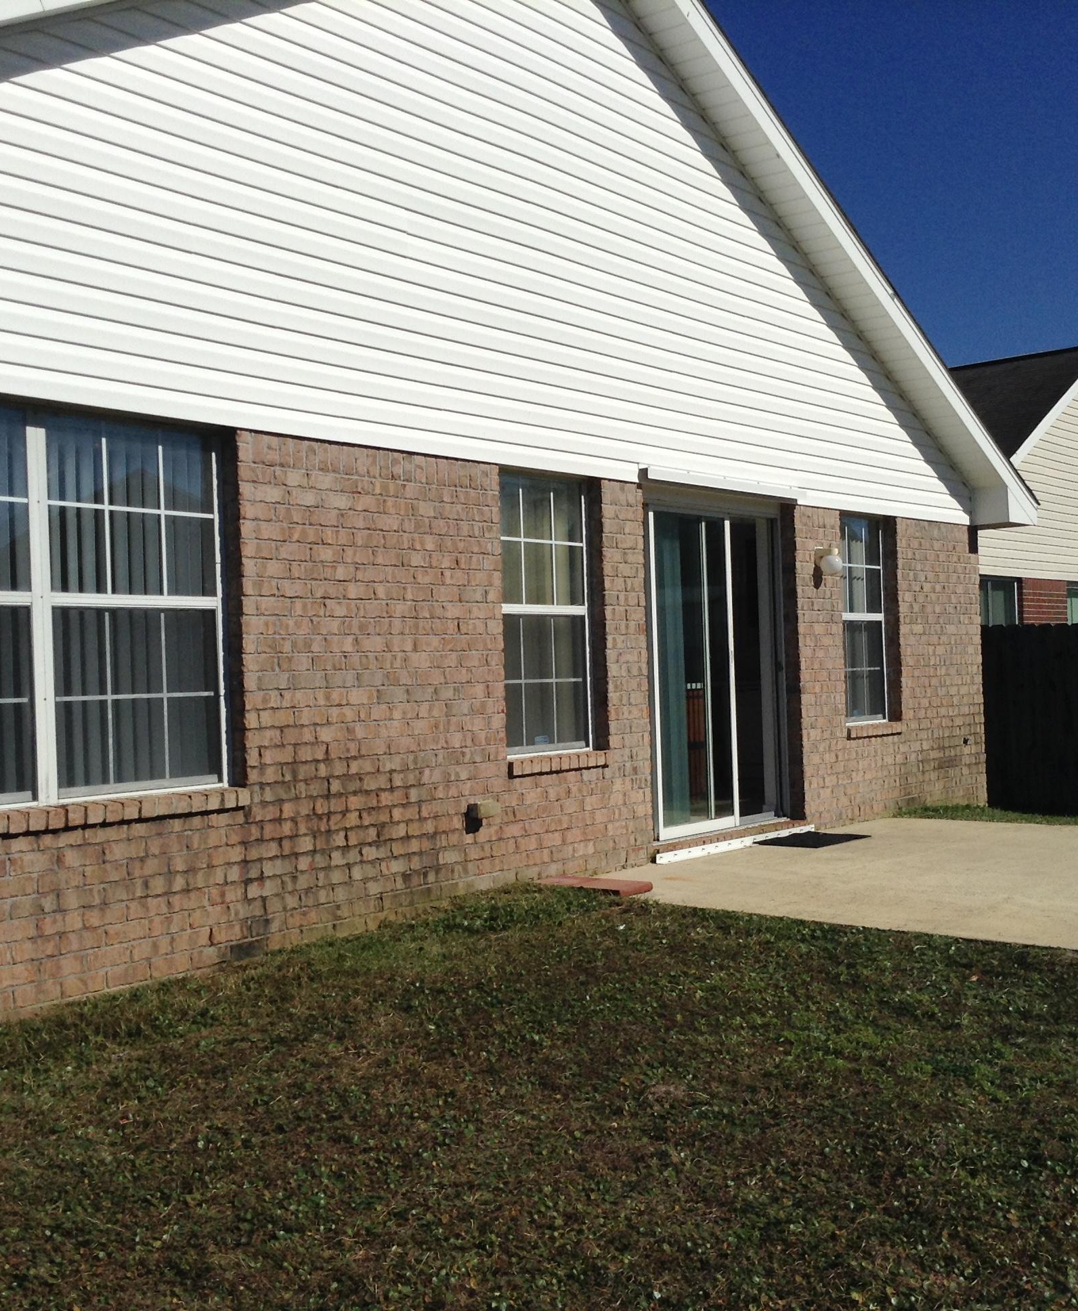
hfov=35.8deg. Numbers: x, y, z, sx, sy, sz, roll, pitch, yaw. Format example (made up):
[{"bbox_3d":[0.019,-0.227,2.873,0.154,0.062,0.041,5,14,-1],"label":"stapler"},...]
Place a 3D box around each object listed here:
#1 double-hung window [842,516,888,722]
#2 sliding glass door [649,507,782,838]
[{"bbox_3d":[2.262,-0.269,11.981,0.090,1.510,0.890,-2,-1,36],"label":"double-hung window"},{"bbox_3d":[1.039,0.083,10.360,0.120,2.020,1.810,-2,-1,36],"label":"sliding glass door"}]

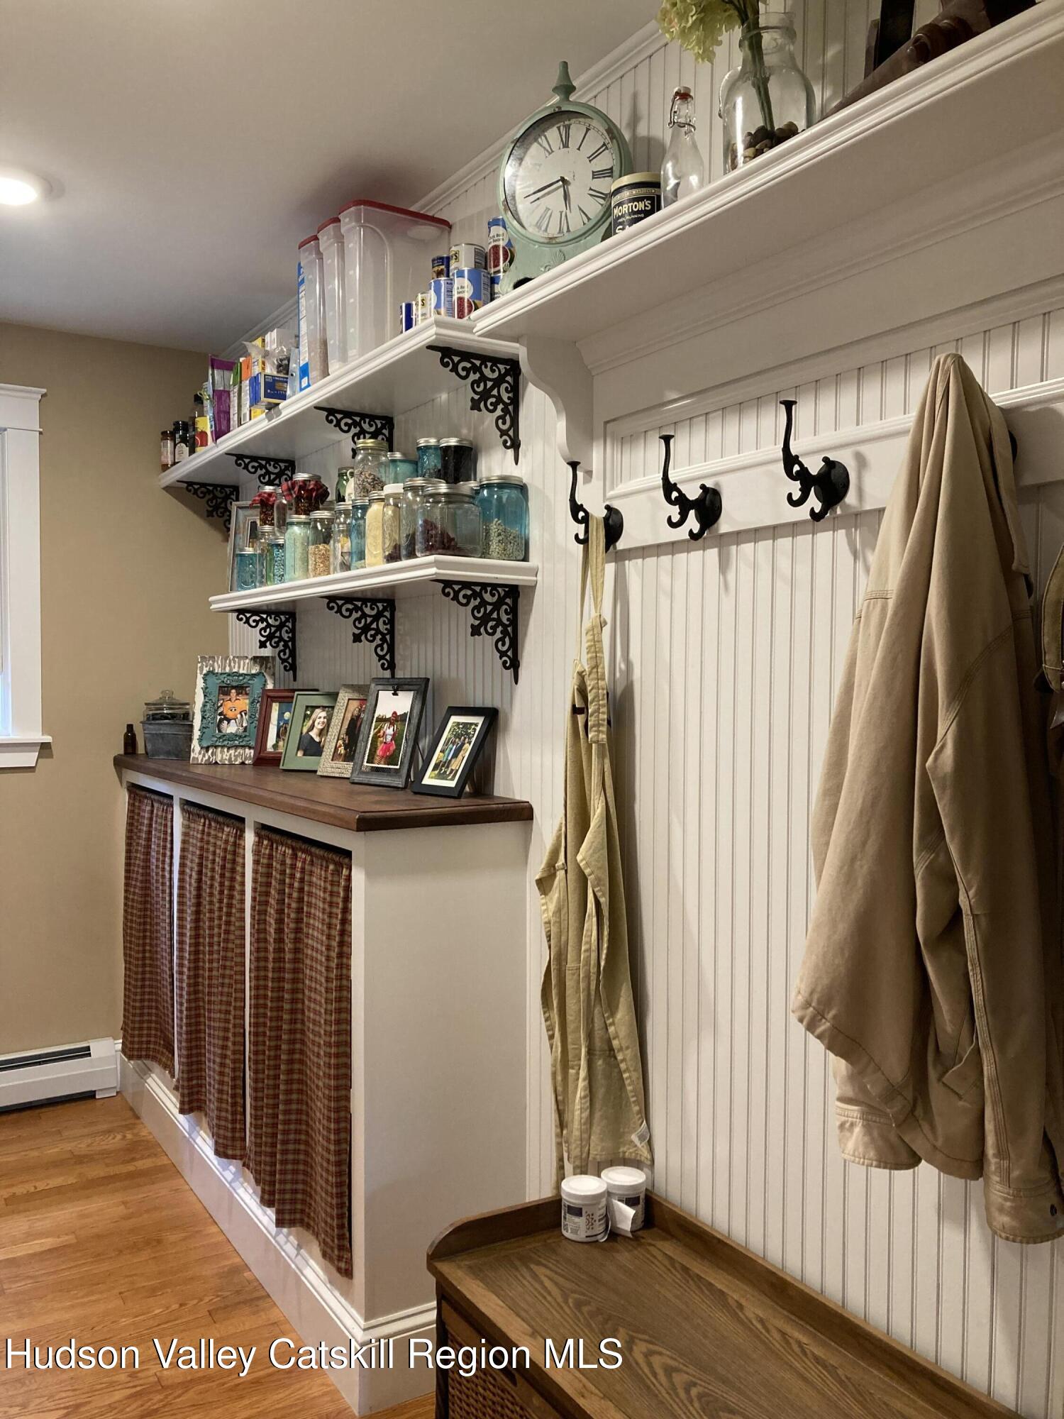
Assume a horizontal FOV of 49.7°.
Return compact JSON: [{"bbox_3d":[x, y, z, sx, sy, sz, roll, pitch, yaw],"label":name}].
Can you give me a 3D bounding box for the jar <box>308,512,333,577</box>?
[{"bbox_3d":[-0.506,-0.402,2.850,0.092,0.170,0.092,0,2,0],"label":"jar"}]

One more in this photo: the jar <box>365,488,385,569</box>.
[{"bbox_3d":[-0.324,-0.388,2.570,0.093,0.174,0.093,-1,2,-32],"label":"jar"}]

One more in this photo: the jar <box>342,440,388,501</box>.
[{"bbox_3d":[-0.368,-0.542,2.646,0.084,0.142,0.084,0,2,0],"label":"jar"}]

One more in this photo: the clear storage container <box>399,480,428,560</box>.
[{"bbox_3d":[-0.224,-0.389,2.400,0.097,0.172,0.097,0,2,0],"label":"clear storage container"}]

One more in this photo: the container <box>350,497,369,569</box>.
[{"bbox_3d":[-0.369,-0.390,2.643,0.093,0.174,0.093,-1,2,-32],"label":"container"}]

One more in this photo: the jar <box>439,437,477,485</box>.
[{"bbox_3d":[-0.156,-0.515,2.410,0.077,0.097,0.077,0,2,0],"label":"jar"}]

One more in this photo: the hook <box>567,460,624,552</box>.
[{"bbox_3d":[0.100,-0.352,2.021,0.104,0.157,0.064,-1,2,-32],"label":"hook"}]

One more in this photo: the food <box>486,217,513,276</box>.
[{"bbox_3d":[-0.048,-0.873,2.202,0.076,0.113,0.076,0,2,0],"label":"food"}]

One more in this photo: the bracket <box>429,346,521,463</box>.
[{"bbox_3d":[-0.123,-0.624,2.364,0.208,0.219,0.022,-1,2,-32],"label":"bracket"}]

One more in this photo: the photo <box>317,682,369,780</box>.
[{"bbox_3d":[-0.437,0.058,2.892,0.187,0.243,0.028,2,-18,39],"label":"photo"}]

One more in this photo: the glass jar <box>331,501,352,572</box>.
[{"bbox_3d":[-0.408,-0.377,2.590,0.090,0.164,0.090,0,2,0],"label":"glass jar"}]

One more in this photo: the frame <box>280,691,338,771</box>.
[{"bbox_3d":[-0.594,0.064,3.191,0.176,0.226,0.028,1,-18,22],"label":"frame"}]

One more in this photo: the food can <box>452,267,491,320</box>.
[{"bbox_3d":[-0.120,-0.819,2.310,0.077,0.111,0.077,0,2,0],"label":"food can"}]

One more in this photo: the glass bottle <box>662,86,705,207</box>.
[{"bbox_3d":[0.219,-0.788,1.671,0.062,0.226,0.062,0,2,0],"label":"glass bottle"}]

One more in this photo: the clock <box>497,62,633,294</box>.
[{"bbox_3d":[0.059,-0.918,1.986,0.240,0.400,0.075,1,2,22],"label":"clock"}]

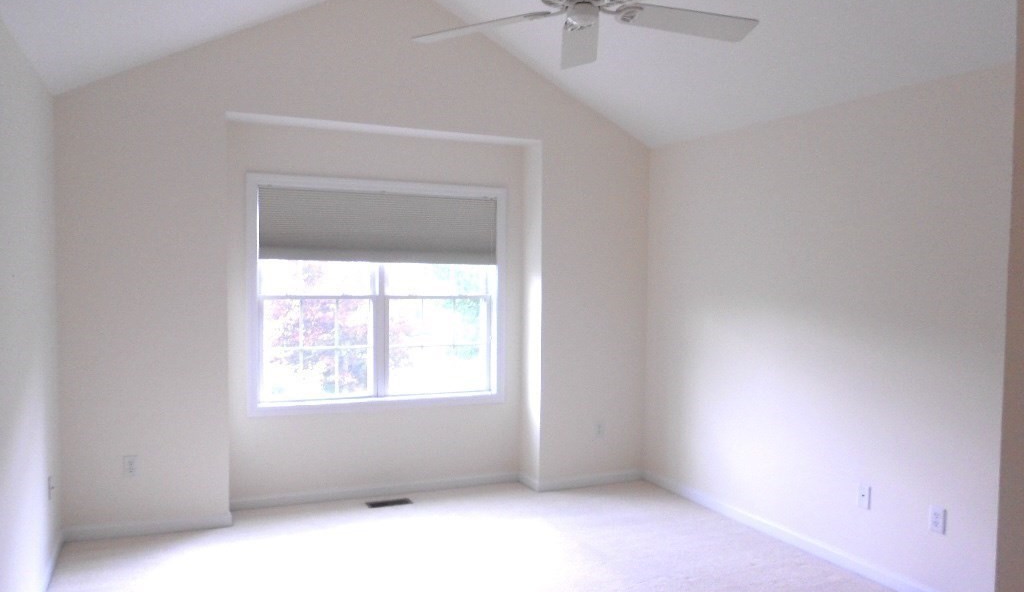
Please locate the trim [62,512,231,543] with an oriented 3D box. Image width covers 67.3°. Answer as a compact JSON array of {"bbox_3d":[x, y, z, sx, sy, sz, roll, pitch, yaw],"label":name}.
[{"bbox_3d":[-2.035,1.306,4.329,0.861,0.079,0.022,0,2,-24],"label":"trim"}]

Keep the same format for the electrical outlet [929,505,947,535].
[{"bbox_3d":[1.922,1.015,3.480,0.010,0.114,0.070,0,2,-24],"label":"electrical outlet"}]

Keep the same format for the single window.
[{"bbox_3d":[-0.846,0.001,5.121,1.739,1.514,0.101,0,2,-24],"label":"single window"}]

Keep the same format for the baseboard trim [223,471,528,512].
[{"bbox_3d":[-0.850,1.307,5.148,1.993,0.075,0.022,0,2,-24],"label":"baseboard trim"}]

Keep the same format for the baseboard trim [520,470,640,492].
[{"bbox_3d":[0.510,1.314,5.600,0.877,0.072,0.289,0,2,-24],"label":"baseboard trim"}]

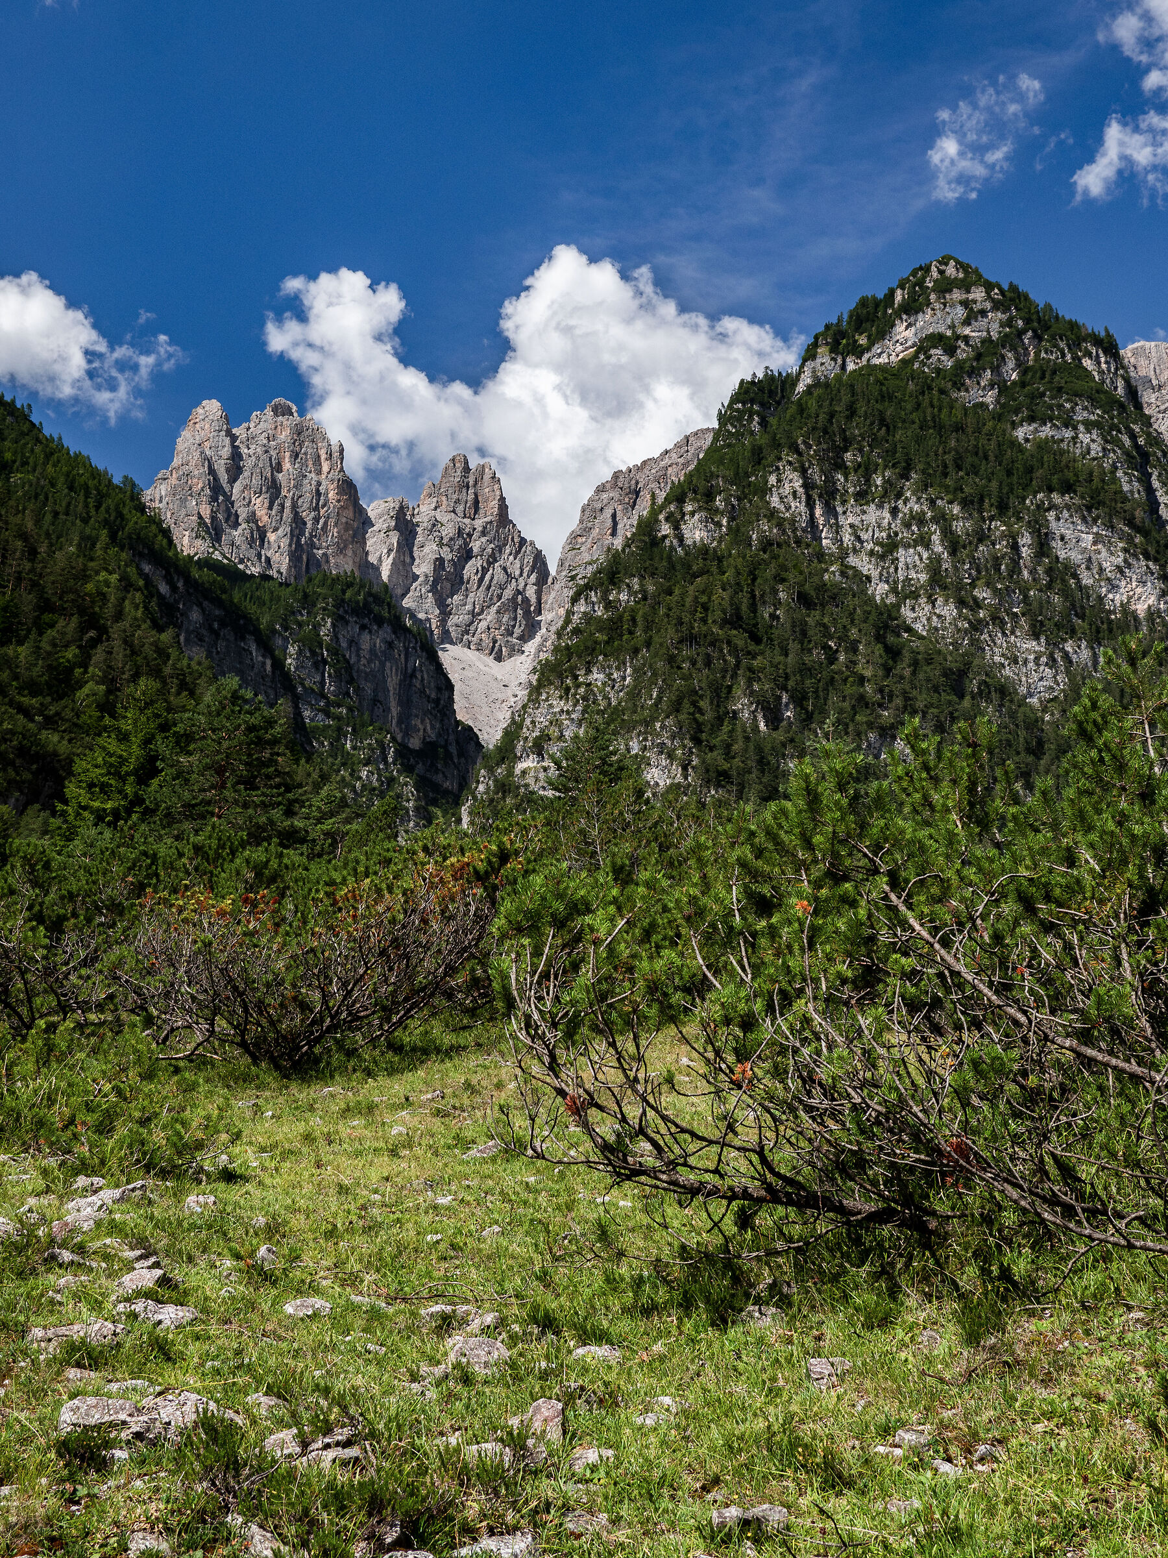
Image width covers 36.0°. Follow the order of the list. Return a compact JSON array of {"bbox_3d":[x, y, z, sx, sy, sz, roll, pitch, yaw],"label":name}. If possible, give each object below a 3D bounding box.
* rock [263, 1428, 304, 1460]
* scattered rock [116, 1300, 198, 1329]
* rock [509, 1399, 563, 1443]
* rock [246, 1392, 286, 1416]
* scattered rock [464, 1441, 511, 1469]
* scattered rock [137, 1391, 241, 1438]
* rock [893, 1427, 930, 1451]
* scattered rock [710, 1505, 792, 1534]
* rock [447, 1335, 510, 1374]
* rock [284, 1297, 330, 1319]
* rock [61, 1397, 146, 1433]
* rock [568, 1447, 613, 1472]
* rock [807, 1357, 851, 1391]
[{"bbox_3d":[-0.794,1.758,4.758,0.106,0.071,0.090,0,-3,0],"label":"rock"},{"bbox_3d":[-1.418,1.775,5.966,0.269,0.082,0.178,1,-3,-13],"label":"scattered rock"},{"bbox_3d":[-0.131,1.749,4.904,0.146,0.106,0.110,0,-3,0],"label":"rock"},{"bbox_3d":[-0.891,1.751,5.039,0.107,0.048,0.082,1,-3,-10],"label":"rock"},{"bbox_3d":[-0.249,1.761,4.694,0.127,0.058,0.095,0,-3,0],"label":"scattered rock"},{"bbox_3d":[-1.070,1.731,4.906,0.280,0.087,0.194,1,-3,-12],"label":"scattered rock"},{"bbox_3d":[0.877,1.767,4.822,0.101,0.057,0.081,0,-3,0],"label":"rock"},{"bbox_3d":[0.388,1.725,4.189,0.180,0.055,0.101,0,-3,5],"label":"scattered rock"},{"bbox_3d":[-0.326,1.782,5.567,0.195,0.100,0.156,0,-3,0],"label":"rock"},{"bbox_3d":[-0.958,1.830,6.231,0.168,0.058,0.135,0,-3,0],"label":"rock"},{"bbox_3d":[-1.321,1.740,4.926,0.229,0.070,0.151,1,-3,-15],"label":"rock"},{"bbox_3d":[0.017,1.738,4.599,0.116,0.044,0.089,0,-3,0],"label":"rock"},{"bbox_3d":[0.717,1.744,5.279,0.129,0.081,0.099,0,-3,8],"label":"rock"}]

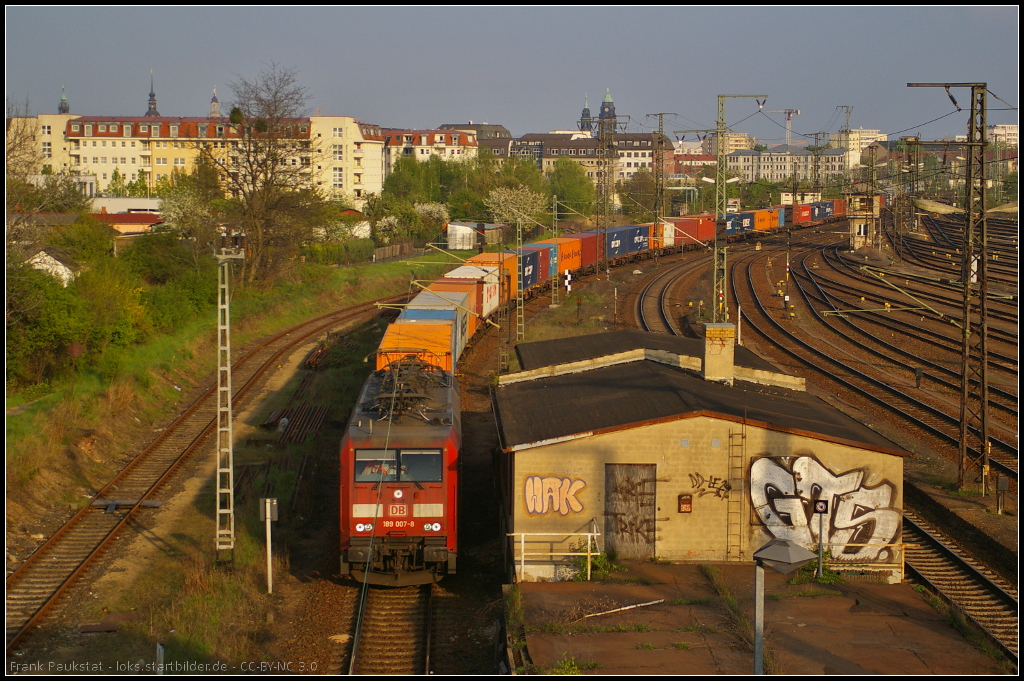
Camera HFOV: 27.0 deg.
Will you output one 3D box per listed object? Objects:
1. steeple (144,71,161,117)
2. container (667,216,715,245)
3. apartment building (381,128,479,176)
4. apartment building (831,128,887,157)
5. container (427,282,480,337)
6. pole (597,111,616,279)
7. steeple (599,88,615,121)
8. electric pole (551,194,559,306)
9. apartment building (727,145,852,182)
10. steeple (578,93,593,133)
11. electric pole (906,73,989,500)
[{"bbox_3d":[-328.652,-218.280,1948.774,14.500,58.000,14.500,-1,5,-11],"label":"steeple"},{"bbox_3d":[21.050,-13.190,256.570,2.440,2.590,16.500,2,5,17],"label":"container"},{"bbox_3d":[-20.163,-37.245,465.115,22.600,17.100,12.500,-3,6,-35],"label":"apartment building"},{"bbox_3d":[201.453,-106.866,1240.762,30.000,31.200,16.500,-3,6,-35],"label":"apartment building"},{"bbox_3d":[-3.347,-1.590,115.849,2.440,2.591,6.100,1,5,2],"label":"container"},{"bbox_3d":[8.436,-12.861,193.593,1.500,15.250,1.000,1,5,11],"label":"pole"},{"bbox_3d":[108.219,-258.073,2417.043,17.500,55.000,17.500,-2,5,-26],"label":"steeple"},{"bbox_3d":[3.180,-6.720,158.840,0.450,8.200,0.400,0,5,1],"label":"electric pole"},{"bbox_3d":[123.650,-78.530,957.780,56.000,19.000,16.000,1,5,15],"label":"apartment building"},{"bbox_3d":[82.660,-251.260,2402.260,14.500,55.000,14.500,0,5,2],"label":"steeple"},{"bbox_3d":[13.744,-1.643,67.085,2.650,12.840,0.850,0,5,0],"label":"electric pole"}]

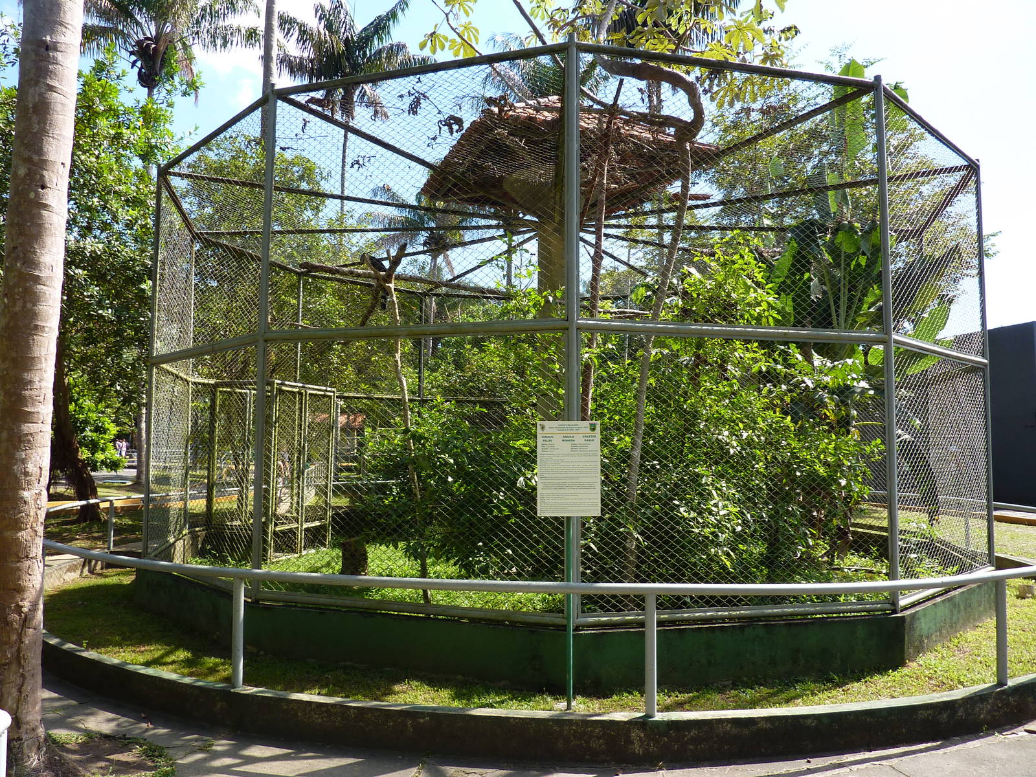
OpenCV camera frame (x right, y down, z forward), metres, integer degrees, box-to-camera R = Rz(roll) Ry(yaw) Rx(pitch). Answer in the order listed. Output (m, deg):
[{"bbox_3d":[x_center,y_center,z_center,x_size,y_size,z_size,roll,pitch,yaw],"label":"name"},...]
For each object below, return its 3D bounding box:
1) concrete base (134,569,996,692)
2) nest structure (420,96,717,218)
[{"bbox_3d":[0.474,2.022,9.324,9.002,0.354,9.002,1,-4,-14],"label":"concrete base"},{"bbox_3d":[0.506,-2.980,9.648,2.852,1.633,2.852,2,-4,-21],"label":"nest structure"}]

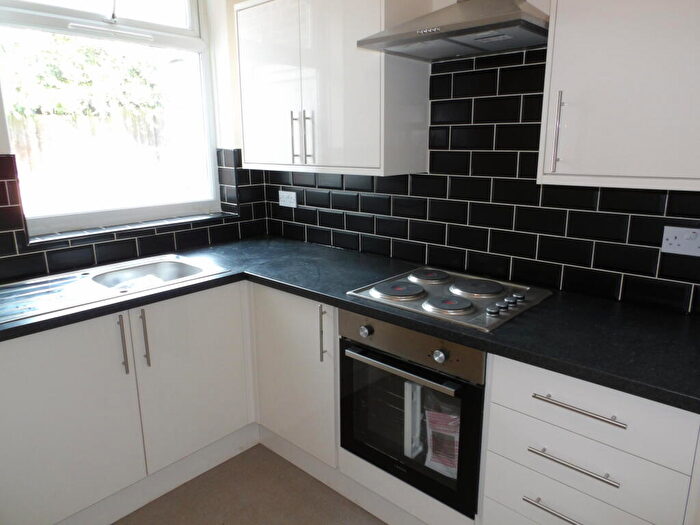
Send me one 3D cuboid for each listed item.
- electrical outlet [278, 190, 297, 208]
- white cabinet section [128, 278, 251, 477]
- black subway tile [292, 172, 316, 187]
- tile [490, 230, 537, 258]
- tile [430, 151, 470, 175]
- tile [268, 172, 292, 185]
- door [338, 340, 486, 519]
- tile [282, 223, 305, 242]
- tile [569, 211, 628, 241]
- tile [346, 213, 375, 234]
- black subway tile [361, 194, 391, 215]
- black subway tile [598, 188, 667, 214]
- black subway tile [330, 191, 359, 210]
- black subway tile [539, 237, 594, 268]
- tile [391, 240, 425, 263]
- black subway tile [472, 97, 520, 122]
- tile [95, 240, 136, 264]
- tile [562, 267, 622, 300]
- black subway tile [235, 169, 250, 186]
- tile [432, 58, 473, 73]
[{"bbox_3d":[-0.362,-0.365,2.799,0.148,0.087,0.012,12,19,41],"label":"electrical outlet"},{"bbox_3d":[-0.855,0.439,2.258,0.550,0.712,0.505,12,19,41],"label":"white cabinet section"},{"bbox_3d":[-0.252,-0.465,2.694,0.200,0.100,0.009,12,19,41],"label":"black subway tile"},{"bbox_3d":[0.654,-0.074,1.947,0.200,0.101,0.010,12,19,41],"label":"tile"},{"bbox_3d":[0.427,-0.423,2.073,0.200,0.100,0.010,12,19,41],"label":"tile"},{"bbox_3d":[-0.400,-0.496,2.824,0.200,0.101,0.010,12,19,41],"label":"tile"},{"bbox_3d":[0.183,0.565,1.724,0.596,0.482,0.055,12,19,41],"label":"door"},{"bbox_3d":[-0.323,-0.181,2.836,0.200,0.098,0.009,12,19,41],"label":"tile"},{"bbox_3d":[0.878,-0.127,1.725,0.200,0.100,0.009,12,19,41],"label":"tile"},{"bbox_3d":[0.053,-0.198,2.471,0.200,0.100,0.009,12,19,41],"label":"tile"},{"bbox_3d":[0.126,-0.285,2.388,0.200,0.100,0.010,12,19,41],"label":"black subway tile"},{"bbox_3d":[0.952,-0.212,1.636,0.200,0.100,0.010,12,19,41],"label":"black subway tile"},{"bbox_3d":[-0.022,-0.316,2.517,0.200,0.101,0.010,12,19,41],"label":"black subway tile"},{"bbox_3d":[0.805,-0.043,1.818,0.200,0.100,0.010,12,19,41],"label":"black subway tile"},{"bbox_3d":[0.281,-0.054,2.306,0.200,0.099,0.010,12,19,41],"label":"tile"},{"bbox_3d":[0.571,-0.593,1.885,0.200,0.100,0.009,12,19,41],"label":"black subway tile"},{"bbox_3d":[-1.133,-0.056,2.361,0.010,0.099,0.200,12,19,41],"label":"tile"},{"bbox_3d":[0.882,0.074,1.773,0.200,0.101,0.010,12,19,41],"label":"tile"},{"bbox_3d":[-0.618,-0.493,2.824,0.009,0.100,0.098,13,19,42],"label":"black subway tile"},{"bbox_3d":[0.424,-0.799,1.980,0.200,0.049,0.010,12,19,41],"label":"tile"}]

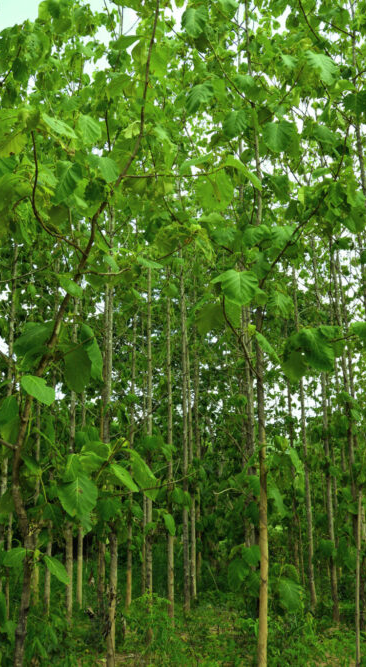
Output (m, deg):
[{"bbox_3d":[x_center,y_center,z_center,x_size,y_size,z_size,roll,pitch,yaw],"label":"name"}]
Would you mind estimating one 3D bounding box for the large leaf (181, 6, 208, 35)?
[{"bbox_3d":[0.121,-3.286,7.000,0.260,0.266,0.070,0,10,1],"label":"large leaf"}]

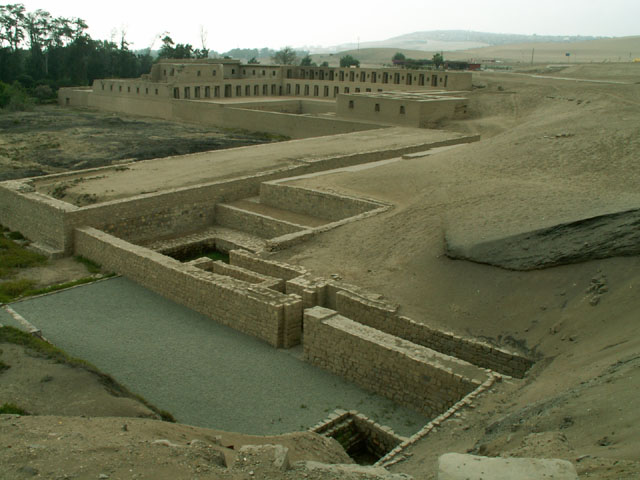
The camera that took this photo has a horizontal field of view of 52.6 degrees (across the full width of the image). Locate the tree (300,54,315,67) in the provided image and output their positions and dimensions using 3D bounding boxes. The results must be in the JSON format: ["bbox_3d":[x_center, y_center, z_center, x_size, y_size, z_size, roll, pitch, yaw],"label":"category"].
[{"bbox_3d":[-3.444,-49.211,178.301,3.857,3.552,3.665,0,16,-1],"label":"tree"}]

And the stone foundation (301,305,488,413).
[{"bbox_3d":[2.575,4.551,23.703,7.983,1.951,1.044,15,22,42],"label":"stone foundation"}]

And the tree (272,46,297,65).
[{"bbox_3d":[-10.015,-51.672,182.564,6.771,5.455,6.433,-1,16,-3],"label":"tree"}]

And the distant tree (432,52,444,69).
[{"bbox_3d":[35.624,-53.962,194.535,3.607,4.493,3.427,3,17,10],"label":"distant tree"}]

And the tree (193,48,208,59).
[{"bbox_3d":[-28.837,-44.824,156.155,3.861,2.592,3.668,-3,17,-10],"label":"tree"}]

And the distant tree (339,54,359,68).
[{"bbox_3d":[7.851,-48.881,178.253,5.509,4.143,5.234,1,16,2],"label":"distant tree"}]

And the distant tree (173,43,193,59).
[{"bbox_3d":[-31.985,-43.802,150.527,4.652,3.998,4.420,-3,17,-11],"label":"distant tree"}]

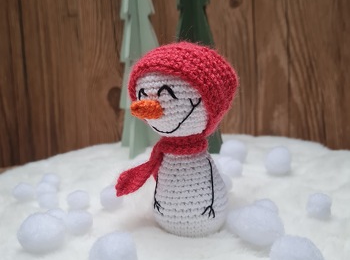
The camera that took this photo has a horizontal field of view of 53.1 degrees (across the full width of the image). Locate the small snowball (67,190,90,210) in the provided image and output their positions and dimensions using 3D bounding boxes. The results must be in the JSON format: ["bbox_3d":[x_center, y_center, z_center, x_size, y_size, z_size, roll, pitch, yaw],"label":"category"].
[{"bbox_3d":[-0.093,0.068,0.338,0.022,0.020,0.021,-3,8,0],"label":"small snowball"}]

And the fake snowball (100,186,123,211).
[{"bbox_3d":[-0.055,0.060,0.308,0.021,0.021,0.021,-2,5,0],"label":"fake snowball"}]

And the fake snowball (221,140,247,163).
[{"bbox_3d":[0.081,0.030,0.481,0.034,0.034,0.034,-3,8,0],"label":"fake snowball"}]

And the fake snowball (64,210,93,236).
[{"bbox_3d":[-0.077,0.074,0.280,0.022,0.021,0.021,-3,8,0],"label":"fake snowball"}]

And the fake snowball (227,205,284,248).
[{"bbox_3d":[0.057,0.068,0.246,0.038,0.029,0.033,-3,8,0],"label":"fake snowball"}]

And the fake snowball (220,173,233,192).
[{"bbox_3d":[0.050,0.056,0.365,0.020,0.019,0.019,-3,8,0],"label":"fake snowball"}]

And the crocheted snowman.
[{"bbox_3d":[0.004,0.007,0.244,0.074,0.134,0.092,3,7,38],"label":"crocheted snowman"}]

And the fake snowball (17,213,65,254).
[{"bbox_3d":[-0.086,0.066,0.224,0.030,0.026,0.028,-2,5,0],"label":"fake snowball"}]

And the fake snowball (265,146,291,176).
[{"bbox_3d":[0.114,0.034,0.385,0.029,0.029,0.029,-2,5,0],"label":"fake snowball"}]

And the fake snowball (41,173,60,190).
[{"bbox_3d":[-0.144,0.061,0.409,0.021,0.020,0.021,-3,8,0],"label":"fake snowball"}]

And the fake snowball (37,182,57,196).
[{"bbox_3d":[-0.136,0.065,0.372,0.022,0.020,0.021,-3,8,0],"label":"fake snowball"}]

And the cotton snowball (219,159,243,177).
[{"bbox_3d":[0.061,0.040,0.375,0.021,0.021,0.021,-2,5,0],"label":"cotton snowball"}]

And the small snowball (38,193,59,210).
[{"bbox_3d":[-0.112,0.063,0.310,0.018,0.017,0.018,-2,5,0],"label":"small snowball"}]

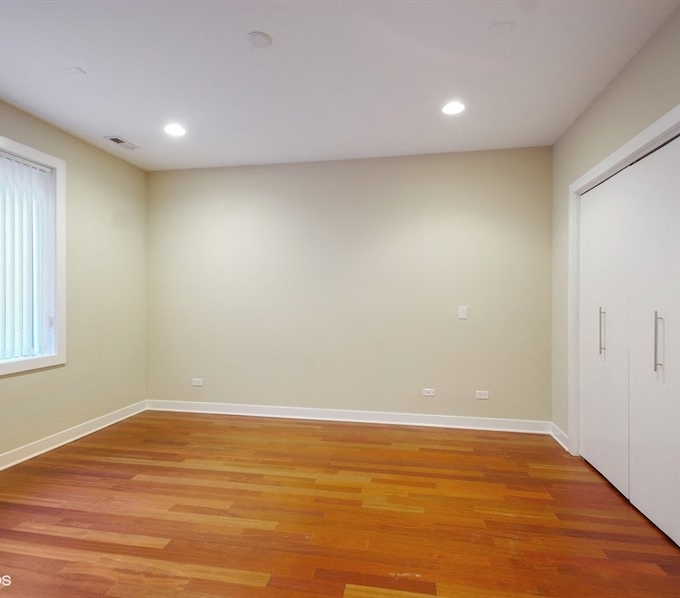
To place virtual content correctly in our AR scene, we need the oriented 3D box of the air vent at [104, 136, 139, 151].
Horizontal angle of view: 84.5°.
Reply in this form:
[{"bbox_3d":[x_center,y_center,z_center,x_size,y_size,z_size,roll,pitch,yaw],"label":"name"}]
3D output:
[{"bbox_3d":[-2.009,-1.430,3.441,0.145,0.020,0.280,0,0,10],"label":"air vent"}]

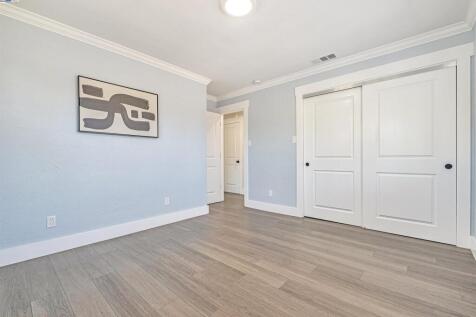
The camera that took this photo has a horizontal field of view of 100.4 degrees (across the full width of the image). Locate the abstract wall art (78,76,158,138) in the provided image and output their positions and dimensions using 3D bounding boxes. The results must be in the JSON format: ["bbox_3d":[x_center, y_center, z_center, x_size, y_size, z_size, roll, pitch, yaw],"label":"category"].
[{"bbox_3d":[-1.512,-0.626,2.626,0.030,0.638,0.945,0,0,42],"label":"abstract wall art"}]

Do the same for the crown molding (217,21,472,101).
[{"bbox_3d":[0.984,-1.412,3.449,4.060,0.085,0.080,0,0,42],"label":"crown molding"}]

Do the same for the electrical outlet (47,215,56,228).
[{"bbox_3d":[-1.977,0.671,2.107,0.008,0.115,0.072,0,0,42],"label":"electrical outlet"}]

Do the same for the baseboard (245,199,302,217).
[{"bbox_3d":[0.621,0.946,3.810,1.120,0.140,0.017,0,0,42],"label":"baseboard"}]

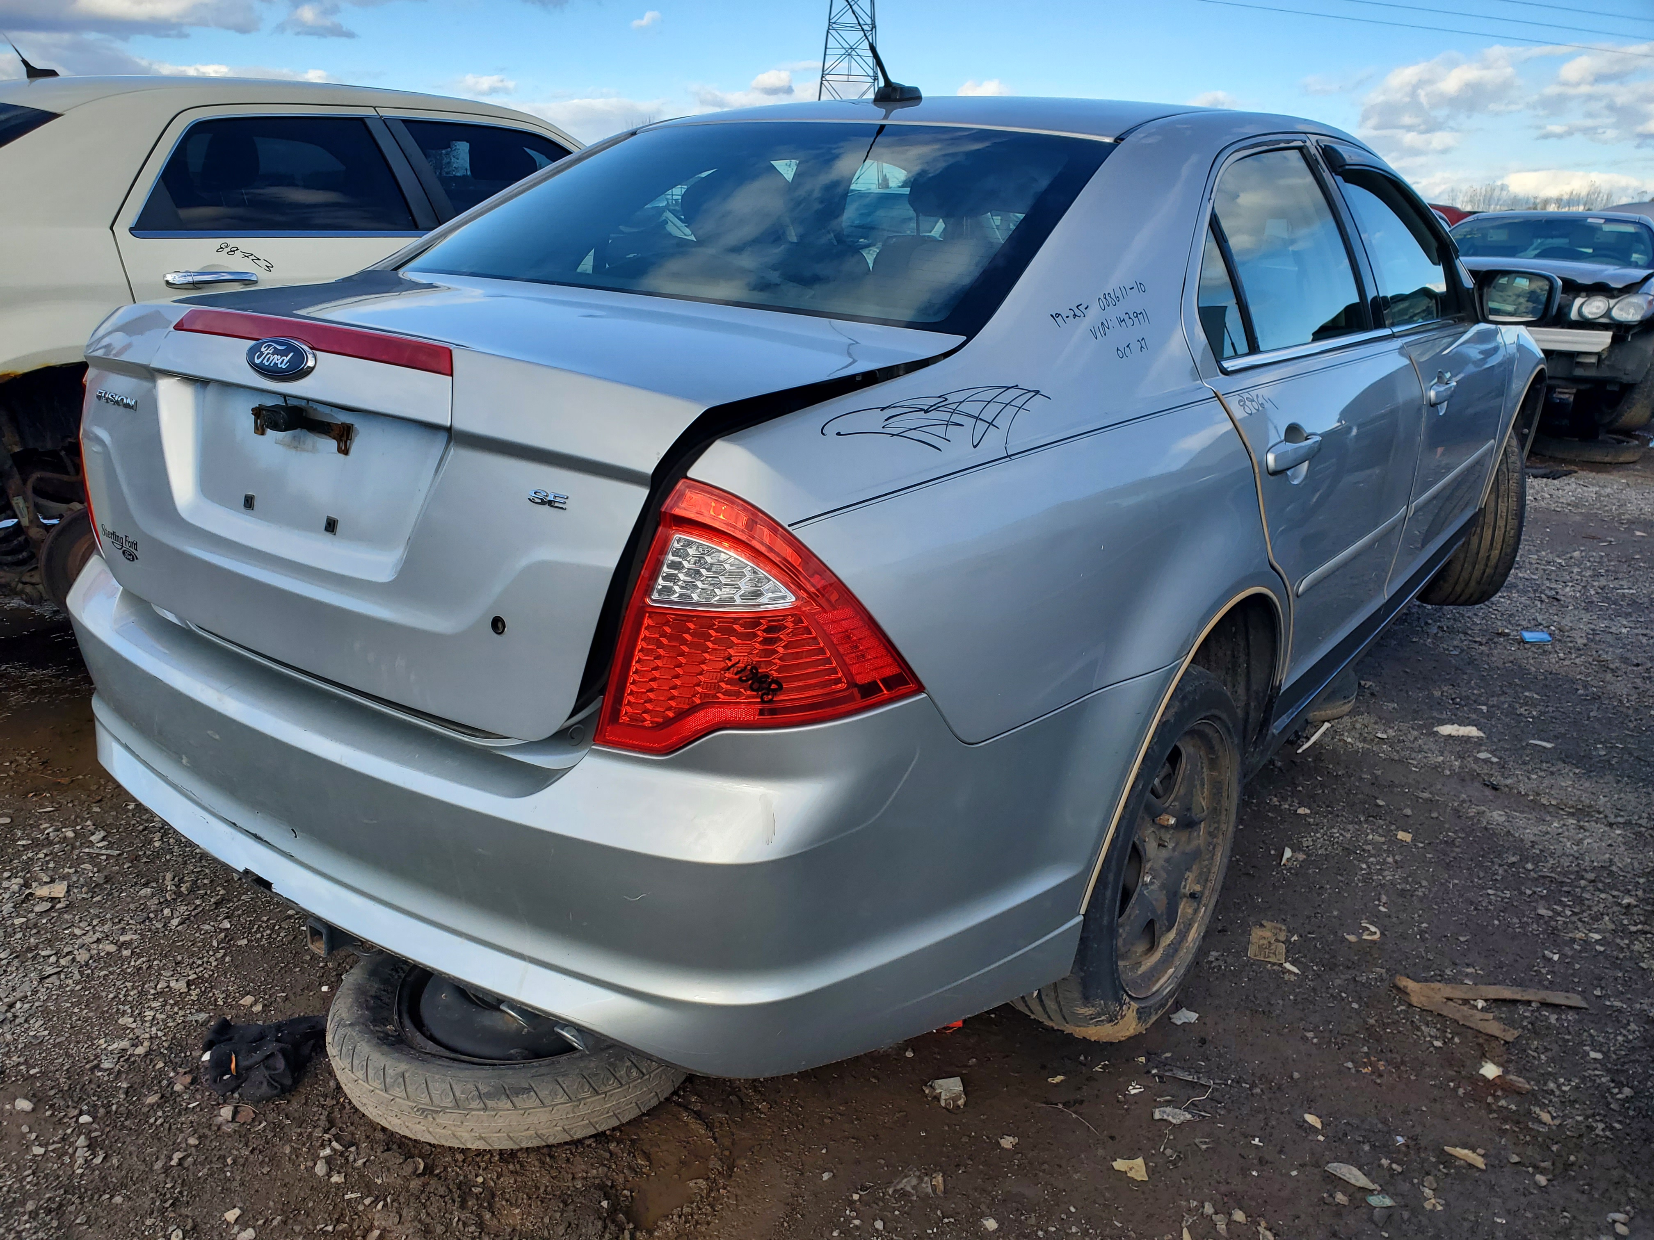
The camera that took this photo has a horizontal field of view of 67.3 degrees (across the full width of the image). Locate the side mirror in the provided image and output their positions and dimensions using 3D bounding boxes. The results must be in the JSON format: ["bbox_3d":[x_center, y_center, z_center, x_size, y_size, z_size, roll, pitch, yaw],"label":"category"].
[{"bbox_3d":[1.827,-0.850,3.269,0.210,0.150,0.130,15,23,33],"label":"side mirror"}]

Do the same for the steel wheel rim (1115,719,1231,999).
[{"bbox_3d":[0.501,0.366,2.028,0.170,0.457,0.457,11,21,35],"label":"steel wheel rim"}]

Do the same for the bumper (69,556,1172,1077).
[{"bbox_3d":[-0.513,0.144,1.911,1.800,0.410,0.880,15,23,33],"label":"bumper"}]

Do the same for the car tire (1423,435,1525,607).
[{"bbox_3d":[2.072,-0.368,4.137,0.225,0.655,0.655,4,20,5],"label":"car tire"}]

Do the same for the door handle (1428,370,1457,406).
[{"bbox_3d":[1.380,-0.511,2.799,0.050,0.048,0.235,15,23,33],"label":"door handle"}]

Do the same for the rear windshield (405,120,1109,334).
[{"bbox_3d":[-0.138,-0.714,2.120,1.170,0.120,0.630,15,49,33],"label":"rear windshield"}]

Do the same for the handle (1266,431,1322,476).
[{"bbox_3d":[0.711,-0.263,1.902,0.050,0.048,0.235,15,23,33],"label":"handle"}]

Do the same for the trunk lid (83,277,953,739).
[{"bbox_3d":[-0.492,-0.228,1.793,1.200,0.455,0.665,15,23,33],"label":"trunk lid"}]

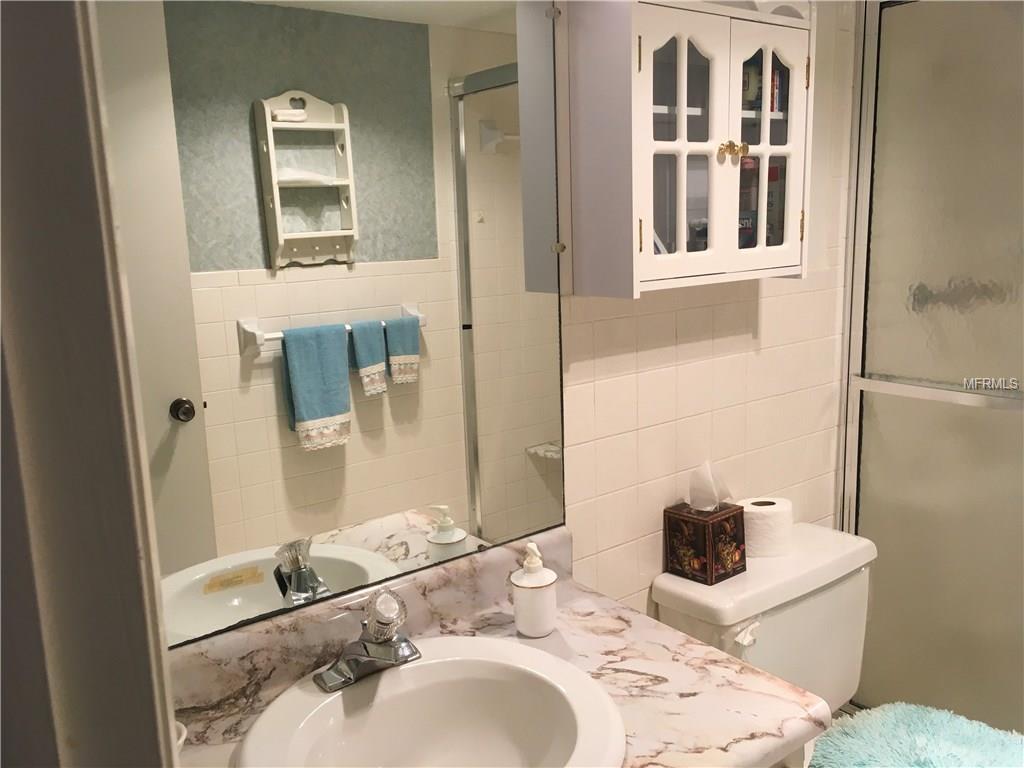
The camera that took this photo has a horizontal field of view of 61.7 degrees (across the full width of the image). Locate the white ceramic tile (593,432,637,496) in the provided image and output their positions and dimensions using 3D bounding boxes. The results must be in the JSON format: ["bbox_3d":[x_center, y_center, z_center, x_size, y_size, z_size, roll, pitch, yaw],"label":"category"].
[{"bbox_3d":[0.194,0.147,1.602,0.108,0.108,0.008,-10,13,-37],"label":"white ceramic tile"}]

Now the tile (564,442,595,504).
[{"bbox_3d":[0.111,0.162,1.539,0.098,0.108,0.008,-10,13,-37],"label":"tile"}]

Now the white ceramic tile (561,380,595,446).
[{"bbox_3d":[0.121,0.055,1.543,0.072,0.108,0.011,-10,13,-36],"label":"white ceramic tile"}]

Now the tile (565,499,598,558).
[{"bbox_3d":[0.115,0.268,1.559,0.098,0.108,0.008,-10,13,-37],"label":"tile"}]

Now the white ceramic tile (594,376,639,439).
[{"bbox_3d":[0.192,0.042,1.596,0.108,0.108,0.011,-10,13,-36],"label":"white ceramic tile"}]

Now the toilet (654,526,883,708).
[{"bbox_3d":[0.686,0.754,1.609,0.515,0.740,0.690,-10,13,-36],"label":"toilet"}]

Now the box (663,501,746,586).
[{"bbox_3d":[0.380,0.307,1.688,0.114,0.130,0.110,-11,14,-40],"label":"box"}]

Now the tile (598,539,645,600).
[{"bbox_3d":[0.201,0.361,1.641,0.108,0.108,0.008,-10,13,-37],"label":"tile"}]

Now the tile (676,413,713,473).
[{"bbox_3d":[0.366,0.117,1.734,0.108,0.108,0.008,-10,13,-37],"label":"tile"}]

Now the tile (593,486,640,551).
[{"bbox_3d":[0.198,0.254,1.621,0.108,0.108,0.008,-10,13,-37],"label":"tile"}]

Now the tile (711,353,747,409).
[{"bbox_3d":[0.448,-0.005,1.780,0.108,0.108,0.008,-10,13,-37],"label":"tile"}]

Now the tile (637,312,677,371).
[{"bbox_3d":[0.272,-0.081,1.629,0.108,0.108,0.008,-10,13,-37],"label":"tile"}]

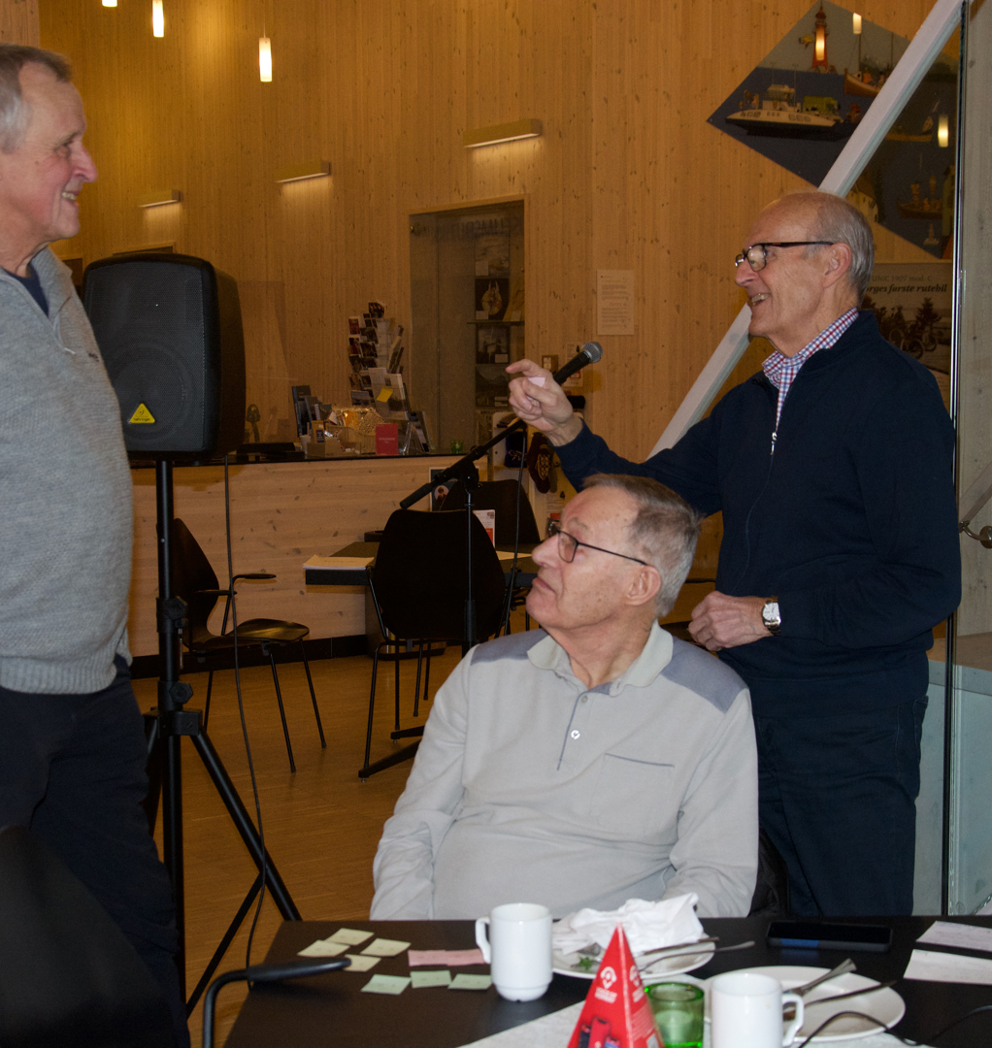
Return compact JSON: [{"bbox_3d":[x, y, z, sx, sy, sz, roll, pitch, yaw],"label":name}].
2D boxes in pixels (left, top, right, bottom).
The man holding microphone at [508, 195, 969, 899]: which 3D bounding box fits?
[{"bbox_3d":[0.446,0.318,2.900,0.600,1.690,0.560,-5,7,-43],"label":"man holding microphone"}]

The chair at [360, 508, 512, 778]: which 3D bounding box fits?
[{"bbox_3d":[-0.201,0.399,6.591,0.560,0.880,0.550,0,5,0],"label":"chair"}]

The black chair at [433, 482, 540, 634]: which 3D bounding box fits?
[{"bbox_3d":[-0.049,0.303,7.218,0.560,0.860,0.560,0,6,4],"label":"black chair"}]

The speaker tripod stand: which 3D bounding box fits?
[{"bbox_3d":[-0.568,0.473,3.736,0.660,1.240,0.720,-2,5,-15],"label":"speaker tripod stand"}]

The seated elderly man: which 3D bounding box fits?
[{"bbox_3d":[0.100,0.573,2.470,0.560,1.260,0.750,1,5,14],"label":"seated elderly man"}]

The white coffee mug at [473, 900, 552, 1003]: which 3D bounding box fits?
[{"bbox_3d":[0.018,0.468,1.999,0.083,0.094,0.067,0,5,0],"label":"white coffee mug"}]

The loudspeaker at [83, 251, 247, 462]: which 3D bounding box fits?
[{"bbox_3d":[-0.660,-0.332,3.645,0.260,0.412,0.230,1,5,9],"label":"loudspeaker"}]

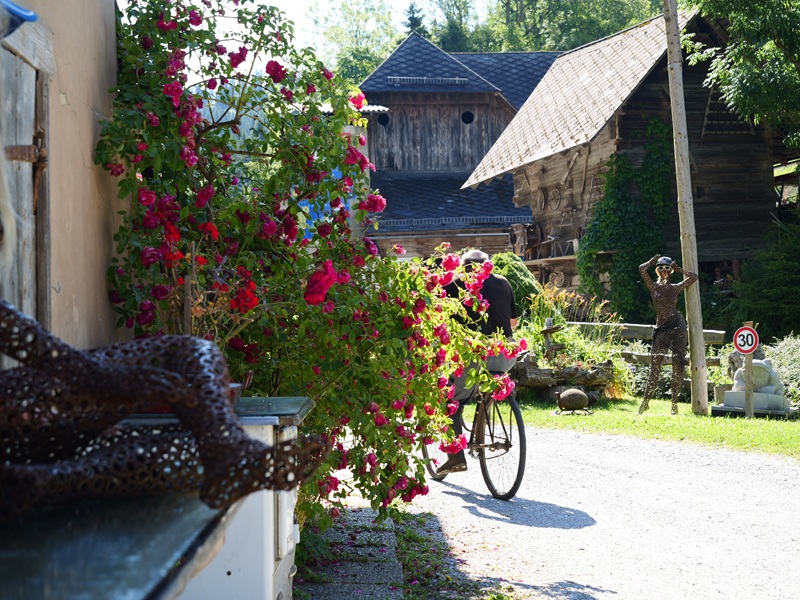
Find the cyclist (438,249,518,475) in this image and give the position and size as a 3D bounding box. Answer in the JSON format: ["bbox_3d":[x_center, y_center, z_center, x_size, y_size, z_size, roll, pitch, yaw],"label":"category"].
[{"bbox_3d":[0.510,0.425,10.000,0.530,1.550,0.800,0,0,-21],"label":"cyclist"}]

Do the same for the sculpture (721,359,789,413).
[{"bbox_3d":[4.040,0.970,16.800,0.800,0.620,0.520,0,0,20],"label":"sculpture"}]

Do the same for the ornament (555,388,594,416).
[{"bbox_3d":[1.920,1.125,16.400,0.420,0.290,0.300,0,0,-3],"label":"ornament"}]

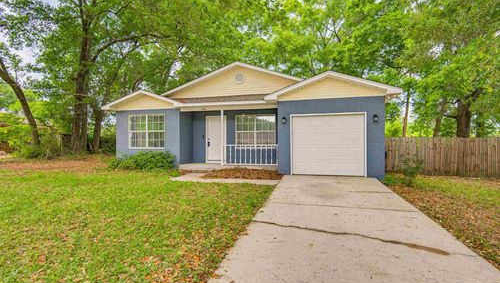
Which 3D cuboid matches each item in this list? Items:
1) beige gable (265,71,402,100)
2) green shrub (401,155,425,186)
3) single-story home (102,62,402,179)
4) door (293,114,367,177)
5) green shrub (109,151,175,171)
[{"bbox_3d":[2.732,-1.932,8.654,4.480,0.950,0.450,0,0,15],"label":"beige gable"},{"bbox_3d":[4.880,0.885,7.500,0.650,0.880,0.620,0,0,15],"label":"green shrub"},{"bbox_3d":[0.358,-1.084,14.580,12.150,4.860,10.500,0,0,15],"label":"single-story home"},{"bbox_3d":[2.742,0.144,8.828,2.500,2.170,0.120,0,0,15],"label":"door"},{"bbox_3d":[-4.669,0.907,10.600,3.050,0.820,0.900,0,0,15],"label":"green shrub"}]

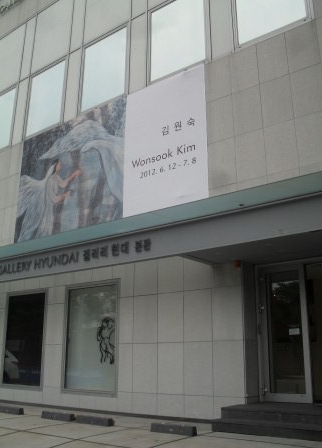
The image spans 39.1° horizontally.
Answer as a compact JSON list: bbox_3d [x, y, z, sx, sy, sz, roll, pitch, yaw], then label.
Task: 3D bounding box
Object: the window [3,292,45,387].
[{"bbox_3d":[-3.328,2.794,11.014,1.440,2.130,0.120,-12,-20,35],"label":"window"}]

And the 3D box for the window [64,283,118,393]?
[{"bbox_3d":[-1.499,2.415,9.684,1.550,2.180,0.120,-12,-20,35],"label":"window"}]

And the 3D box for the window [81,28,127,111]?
[{"bbox_3d":[-1.445,-3.895,11.495,1.500,1.910,0.120,-12,-20,35],"label":"window"}]

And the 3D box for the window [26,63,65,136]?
[{"bbox_3d":[-3.260,-3.537,12.821,1.480,1.930,0.120,-12,-20,35],"label":"window"}]

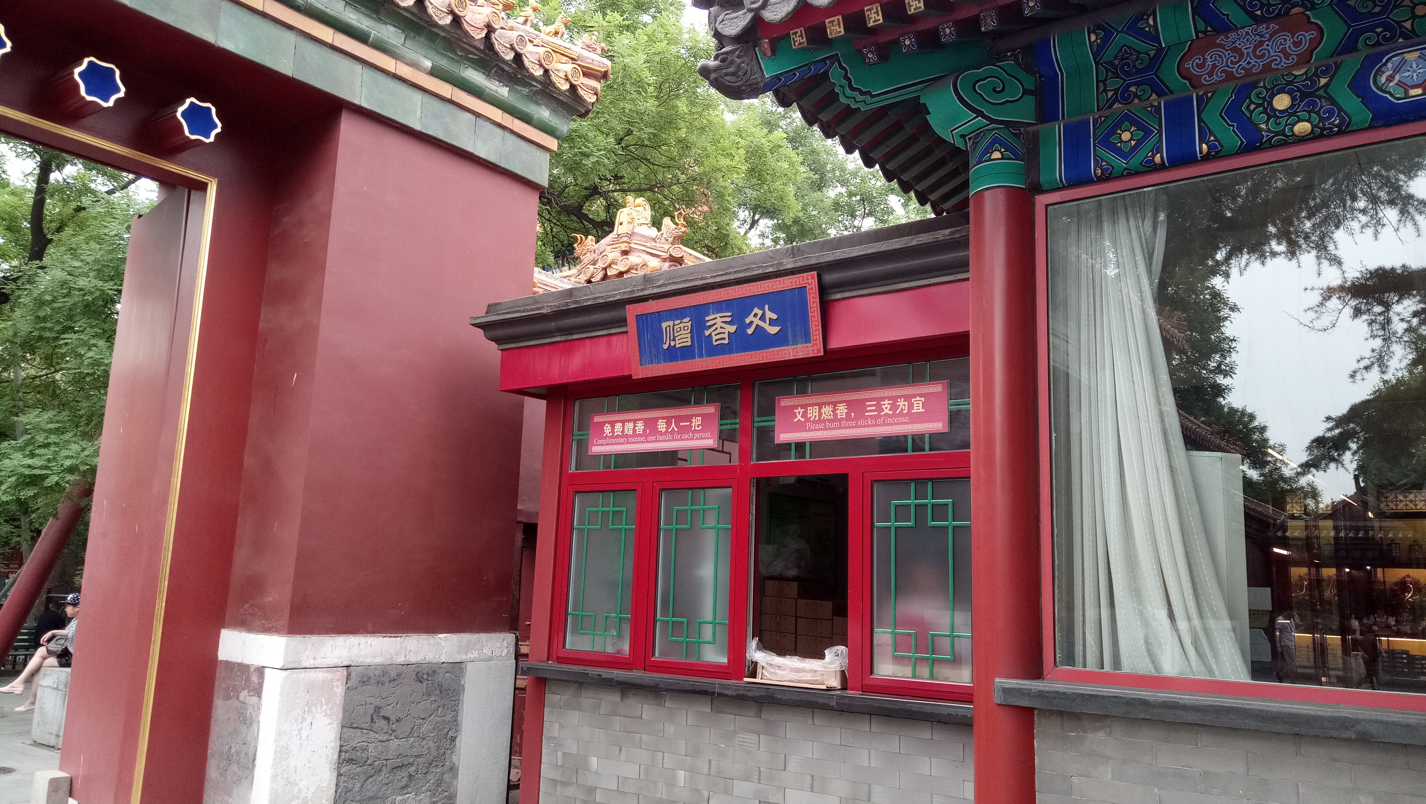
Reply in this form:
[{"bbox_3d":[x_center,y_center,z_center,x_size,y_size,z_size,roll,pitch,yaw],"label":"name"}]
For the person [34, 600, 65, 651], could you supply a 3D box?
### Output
[{"bbox_3d":[-8.260,3.023,13.211,0.720,1.092,0.500,-5,-12,36],"label":"person"}]

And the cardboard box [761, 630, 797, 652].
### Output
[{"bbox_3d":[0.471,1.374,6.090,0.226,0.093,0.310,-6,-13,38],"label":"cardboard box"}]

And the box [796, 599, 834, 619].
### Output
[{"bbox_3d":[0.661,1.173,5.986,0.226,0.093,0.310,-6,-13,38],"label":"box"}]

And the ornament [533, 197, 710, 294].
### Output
[{"bbox_3d":[-0.824,-1.363,9.500,1.450,0.850,0.750,-5,-12,36],"label":"ornament"}]

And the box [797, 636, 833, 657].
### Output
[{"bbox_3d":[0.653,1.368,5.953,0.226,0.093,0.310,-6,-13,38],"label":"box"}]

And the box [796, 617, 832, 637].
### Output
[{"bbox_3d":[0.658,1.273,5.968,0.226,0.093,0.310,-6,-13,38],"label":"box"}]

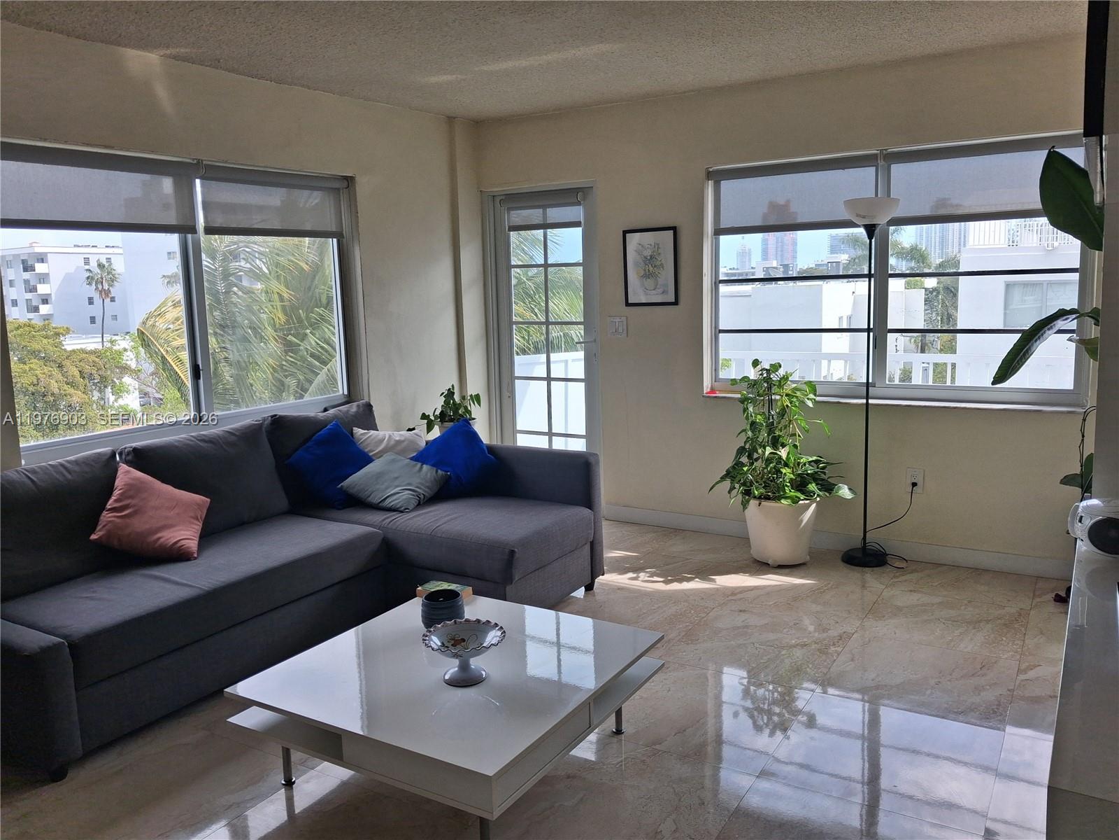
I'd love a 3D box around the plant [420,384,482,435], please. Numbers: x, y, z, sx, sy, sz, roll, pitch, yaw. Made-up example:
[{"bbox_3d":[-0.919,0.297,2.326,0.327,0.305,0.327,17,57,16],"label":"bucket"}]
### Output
[{"bbox_3d":[-0.608,0.006,4.980,0.330,0.420,0.310,-2,9,0],"label":"plant"}]

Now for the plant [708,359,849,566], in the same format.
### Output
[{"bbox_3d":[1.112,0.207,4.398,0.620,1.020,0.560,4,11,31],"label":"plant"}]

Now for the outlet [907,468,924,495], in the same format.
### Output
[{"bbox_3d":[1.758,0.303,4.314,0.073,0.118,0.012,4,11,31],"label":"outlet"}]

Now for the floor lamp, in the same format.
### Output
[{"bbox_3d":[1.504,-0.163,4.260,0.265,1.770,0.265,4,11,31],"label":"floor lamp"}]

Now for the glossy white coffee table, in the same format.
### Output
[{"bbox_3d":[-0.308,0.885,2.692,0.950,0.310,0.950,4,11,31],"label":"glossy white coffee table"}]

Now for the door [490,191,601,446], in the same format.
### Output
[{"bbox_3d":[-0.075,-0.394,5.375,0.730,1.970,0.080,4,11,31],"label":"door"}]

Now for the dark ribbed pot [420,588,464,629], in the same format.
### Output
[{"bbox_3d":[-0.390,0.639,2.918,0.143,0.108,0.143,-2,9,0],"label":"dark ribbed pot"}]

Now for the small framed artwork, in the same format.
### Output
[{"bbox_3d":[0.504,-0.851,4.881,0.332,0.427,0.020,4,11,31],"label":"small framed artwork"}]

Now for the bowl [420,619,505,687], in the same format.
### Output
[{"bbox_3d":[-0.275,0.685,2.533,0.246,0.132,0.246,-2,9,0],"label":"bowl"}]

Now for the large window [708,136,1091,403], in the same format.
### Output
[{"bbox_3d":[1.569,-0.693,4.297,1.770,1.200,0.120,4,11,31],"label":"large window"}]

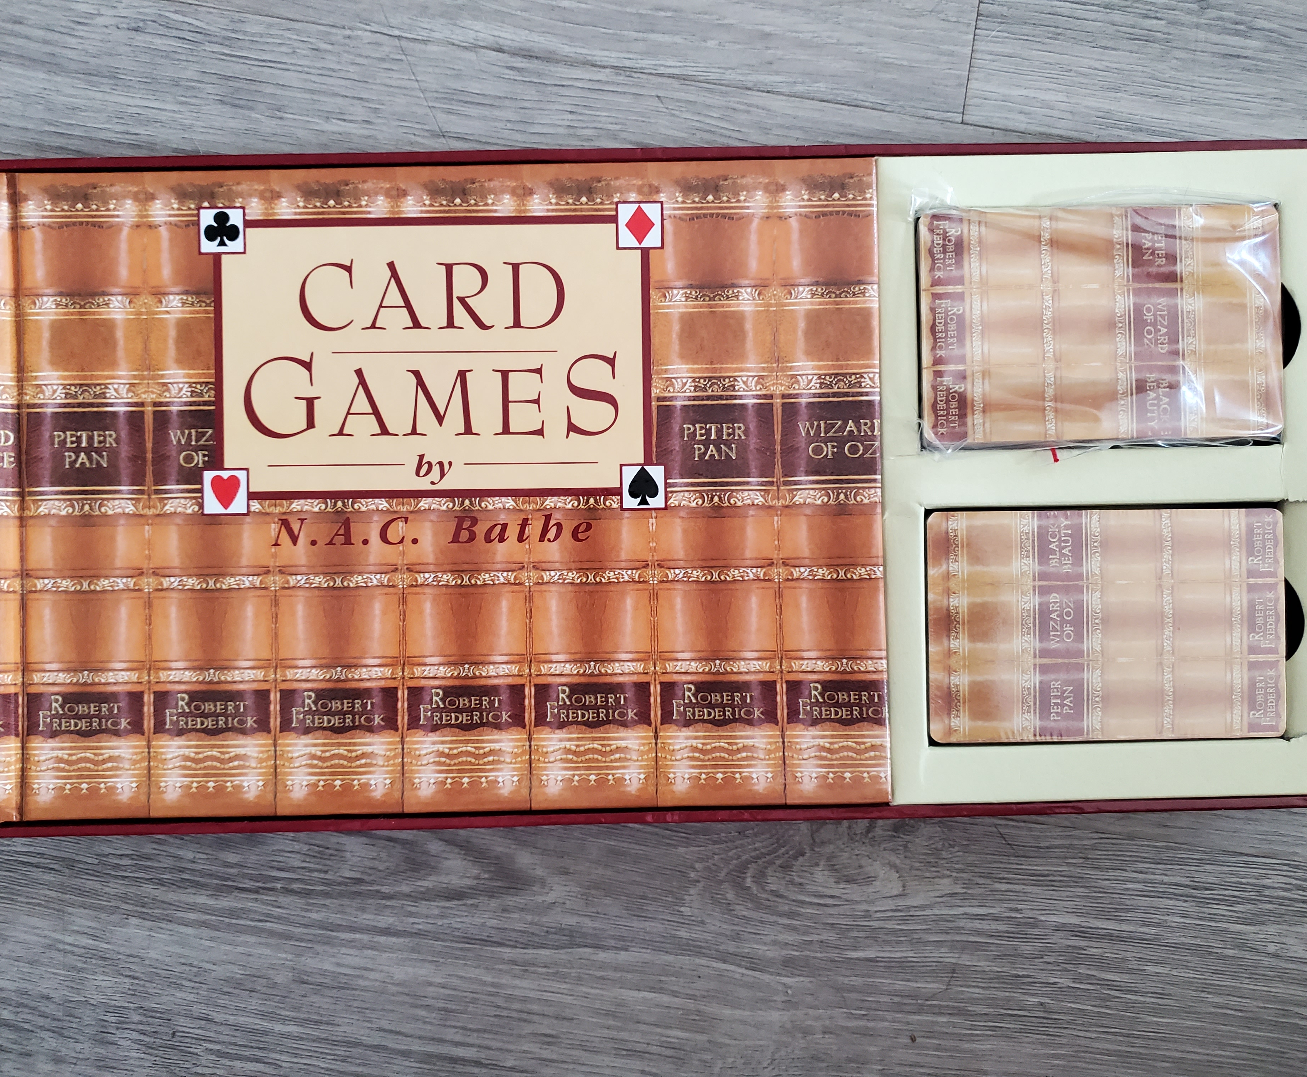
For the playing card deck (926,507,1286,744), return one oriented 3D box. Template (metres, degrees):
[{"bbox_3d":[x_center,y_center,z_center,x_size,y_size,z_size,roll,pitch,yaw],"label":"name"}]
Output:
[{"bbox_3d":[0.112,0.022,0.275,0.088,0.016,0.058,-1,89,-1],"label":"playing card deck"}]

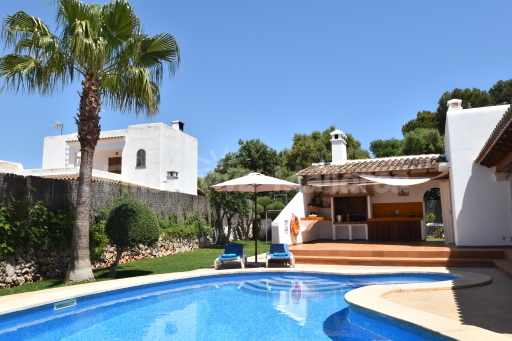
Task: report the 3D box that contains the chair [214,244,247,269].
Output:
[{"bbox_3d":[-0.645,2.338,10.965,0.720,0.550,1.820,-1,-7,1],"label":"chair"}]

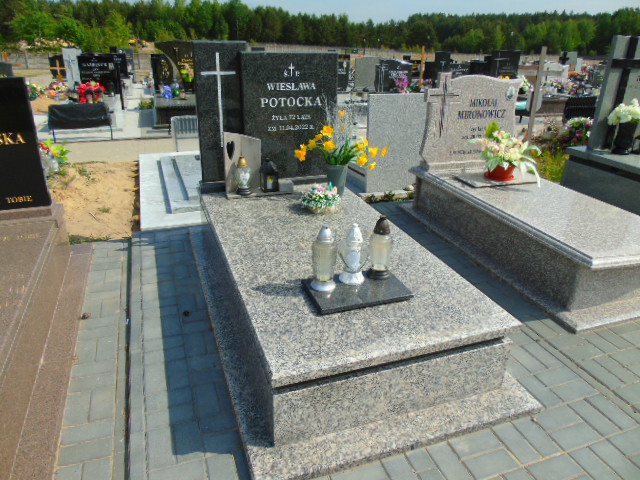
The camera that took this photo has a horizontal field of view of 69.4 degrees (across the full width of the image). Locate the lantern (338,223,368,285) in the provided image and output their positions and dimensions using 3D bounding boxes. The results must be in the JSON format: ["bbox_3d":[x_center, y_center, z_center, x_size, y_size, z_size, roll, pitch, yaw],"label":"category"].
[{"bbox_3d":[0.156,0.054,2.106,0.138,0.281,0.118,4,24,4],"label":"lantern"}]

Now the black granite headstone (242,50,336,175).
[{"bbox_3d":[-0.229,-0.906,3.437,0.704,0.899,0.085,-7,25,-18],"label":"black granite headstone"}]

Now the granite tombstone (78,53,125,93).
[{"bbox_3d":[-3.947,-2.973,8.302,0.732,0.661,0.130,-7,25,-18],"label":"granite tombstone"}]

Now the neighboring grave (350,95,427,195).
[{"bbox_3d":[0.758,-0.940,4.469,0.680,0.920,0.090,-7,25,-18],"label":"neighboring grave"}]

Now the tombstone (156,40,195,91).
[{"bbox_3d":[-2.627,-3.288,8.733,1.000,0.864,0.140,-7,25,-18],"label":"tombstone"}]

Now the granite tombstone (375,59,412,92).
[{"bbox_3d":[1.690,-3.787,10.632,0.910,0.750,0.100,-8,26,-22],"label":"granite tombstone"}]

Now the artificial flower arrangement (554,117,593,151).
[{"bbox_3d":[2.916,-1.219,5.316,0.350,0.350,0.330,-7,25,-18],"label":"artificial flower arrangement"}]

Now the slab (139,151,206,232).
[{"bbox_3d":[-1.228,-0.676,4.850,1.248,0.130,2.490,-7,25,-18],"label":"slab"}]

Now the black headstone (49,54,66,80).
[{"bbox_3d":[-6.713,-4.430,11.921,0.495,0.618,0.120,-7,25,-18],"label":"black headstone"}]

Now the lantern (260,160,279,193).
[{"bbox_3d":[-0.357,-0.463,3.253,0.100,0.226,0.100,-7,25,-18],"label":"lantern"}]

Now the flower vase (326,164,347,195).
[{"bbox_3d":[0.123,-0.424,3.248,0.136,0.230,0.136,1,23,0],"label":"flower vase"}]

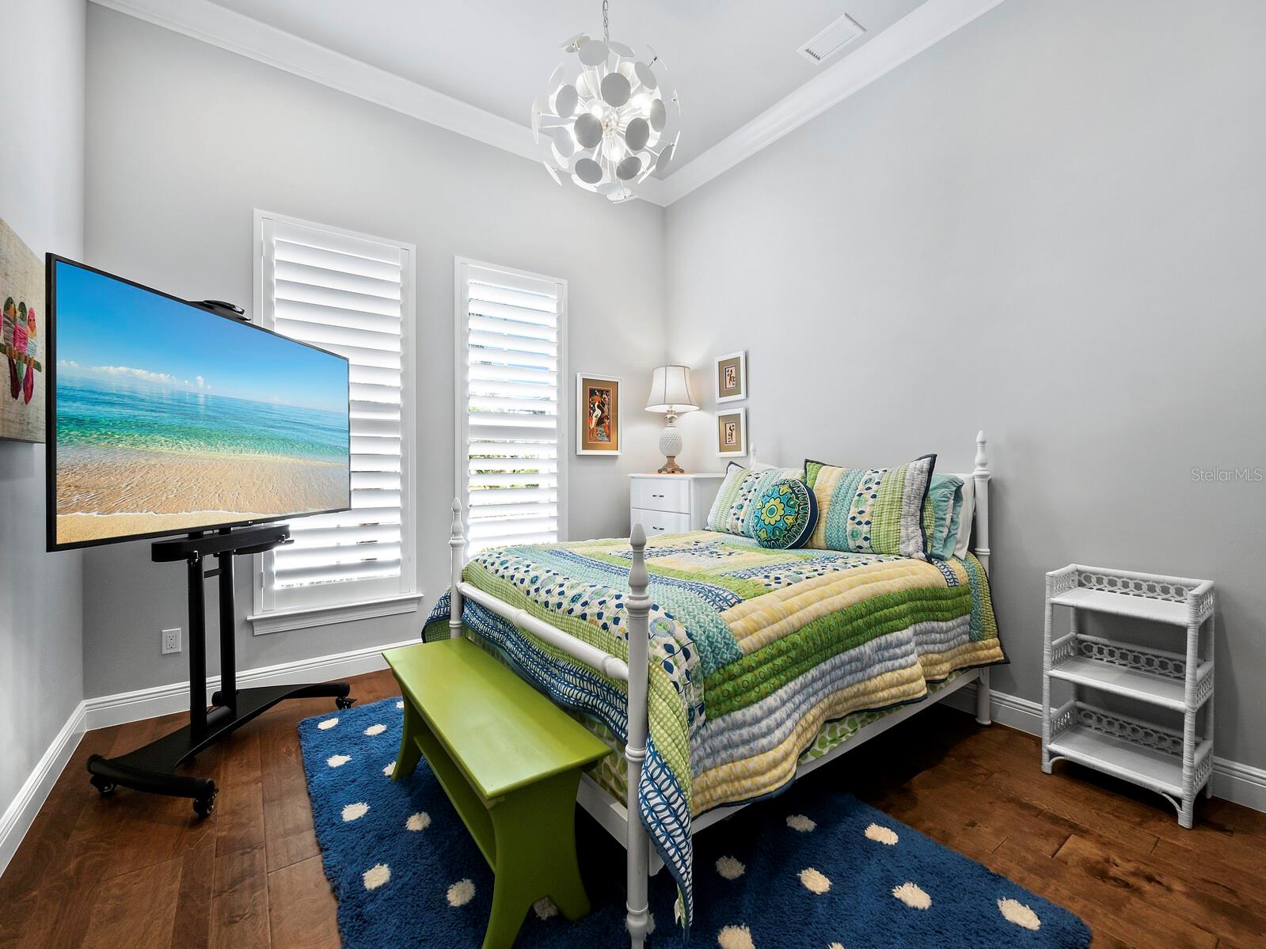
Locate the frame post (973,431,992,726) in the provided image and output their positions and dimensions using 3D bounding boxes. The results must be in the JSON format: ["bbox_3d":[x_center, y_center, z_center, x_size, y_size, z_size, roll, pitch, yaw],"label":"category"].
[{"bbox_3d":[1.611,0.473,2.346,0.072,1.341,0.072,0,1,-38],"label":"frame post"}]

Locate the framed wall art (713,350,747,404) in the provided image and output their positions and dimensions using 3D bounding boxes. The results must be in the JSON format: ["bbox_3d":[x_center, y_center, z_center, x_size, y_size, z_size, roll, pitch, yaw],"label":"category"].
[{"bbox_3d":[0.683,-0.683,3.626,0.025,0.336,0.269,0,1,-38],"label":"framed wall art"}]

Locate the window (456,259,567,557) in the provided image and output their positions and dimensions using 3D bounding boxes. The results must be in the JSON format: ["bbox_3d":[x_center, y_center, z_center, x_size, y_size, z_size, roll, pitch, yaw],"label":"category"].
[{"bbox_3d":[-0.765,-0.322,3.352,0.774,2.044,0.070,0,1,-35],"label":"window"}]

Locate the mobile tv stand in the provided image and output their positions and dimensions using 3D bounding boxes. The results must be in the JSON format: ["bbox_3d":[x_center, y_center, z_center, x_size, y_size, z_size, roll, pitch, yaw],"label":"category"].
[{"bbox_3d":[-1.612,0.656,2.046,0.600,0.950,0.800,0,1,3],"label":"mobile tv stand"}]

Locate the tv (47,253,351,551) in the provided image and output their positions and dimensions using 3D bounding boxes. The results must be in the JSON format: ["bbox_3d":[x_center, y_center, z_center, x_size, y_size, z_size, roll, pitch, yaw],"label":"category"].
[{"bbox_3d":[-1.617,-0.209,2.113,0.060,0.828,1.385,0,1,3],"label":"tv"}]

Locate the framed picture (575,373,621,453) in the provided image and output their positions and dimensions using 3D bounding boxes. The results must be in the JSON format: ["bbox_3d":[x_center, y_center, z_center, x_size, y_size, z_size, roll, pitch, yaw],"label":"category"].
[{"bbox_3d":[-0.251,-0.439,3.832,0.386,0.597,0.025,-1,1,-34],"label":"framed picture"}]

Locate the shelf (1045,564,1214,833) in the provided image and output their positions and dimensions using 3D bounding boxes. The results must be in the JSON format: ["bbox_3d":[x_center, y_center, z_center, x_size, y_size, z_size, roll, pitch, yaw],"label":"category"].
[{"bbox_3d":[1.831,0.771,1.916,0.300,0.780,0.410,-1,1,-37],"label":"shelf"}]

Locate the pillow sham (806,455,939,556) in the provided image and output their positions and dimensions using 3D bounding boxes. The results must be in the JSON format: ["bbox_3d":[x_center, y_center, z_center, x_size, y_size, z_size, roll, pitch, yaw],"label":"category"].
[{"bbox_3d":[1.105,0.134,2.359,0.180,0.440,0.570,15,-8,-37],"label":"pillow sham"}]

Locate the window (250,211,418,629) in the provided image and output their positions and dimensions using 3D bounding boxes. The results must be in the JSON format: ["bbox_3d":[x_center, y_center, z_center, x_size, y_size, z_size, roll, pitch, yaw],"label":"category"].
[{"bbox_3d":[-1.641,-0.312,2.881,0.780,2.110,0.060,-1,1,-34],"label":"window"}]

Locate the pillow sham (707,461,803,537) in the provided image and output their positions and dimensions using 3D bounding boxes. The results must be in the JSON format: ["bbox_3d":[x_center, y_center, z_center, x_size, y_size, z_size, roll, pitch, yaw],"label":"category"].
[{"bbox_3d":[0.719,0.136,2.851,0.180,0.430,0.570,22,-13,-36],"label":"pillow sham"}]

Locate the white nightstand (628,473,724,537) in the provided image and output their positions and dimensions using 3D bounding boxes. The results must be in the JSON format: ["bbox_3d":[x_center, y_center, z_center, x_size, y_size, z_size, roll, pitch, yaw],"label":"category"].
[{"bbox_3d":[0.348,0.566,3.748,0.440,1.146,0.680,-1,1,-36],"label":"white nightstand"}]

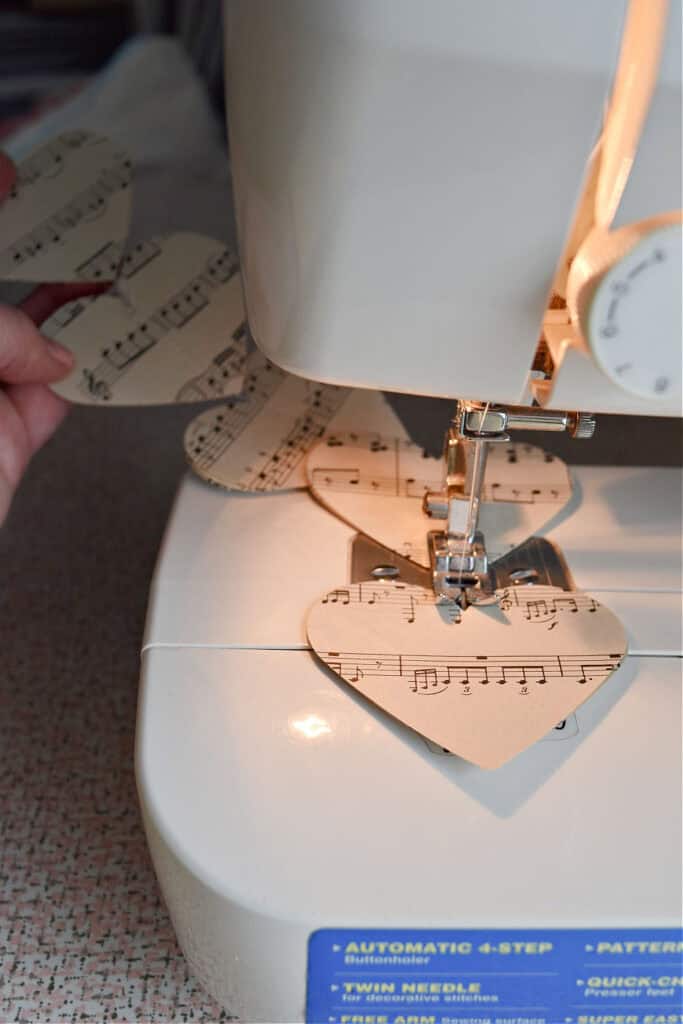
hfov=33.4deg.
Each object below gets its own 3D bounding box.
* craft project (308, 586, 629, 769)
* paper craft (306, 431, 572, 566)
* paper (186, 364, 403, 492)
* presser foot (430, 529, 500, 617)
[{"bbox_3d":[0.028,0.033,0.244,0.072,0.004,0.065,1,29,0],"label":"craft project"},{"bbox_3d":[0.027,-0.002,0.294,0.072,0.004,0.065,1,37,-3],"label":"paper craft"},{"bbox_3d":[-0.005,-0.023,0.320,0.065,0.004,0.072,24,44,17],"label":"paper"},{"bbox_3d":[0.028,0.013,0.267,0.015,0.009,0.026,1,36,0],"label":"presser foot"}]

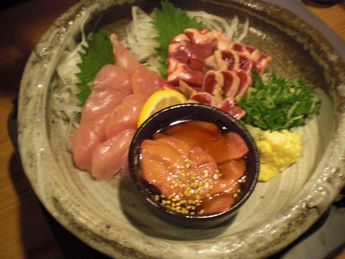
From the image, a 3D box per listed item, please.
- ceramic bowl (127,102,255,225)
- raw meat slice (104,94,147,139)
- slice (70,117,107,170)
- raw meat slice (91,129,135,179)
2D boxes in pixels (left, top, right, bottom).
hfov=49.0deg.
[{"bbox_3d":[0.017,0.032,0.307,0.100,0.043,0.100,0,56,0],"label":"ceramic bowl"},{"bbox_3d":[-0.042,-0.012,0.343,0.024,0.014,0.047,27,60,17],"label":"raw meat slice"},{"bbox_3d":[-0.073,0.012,0.334,0.023,0.014,0.050,11,57,7],"label":"slice"},{"bbox_3d":[-0.052,0.020,0.330,0.022,0.014,0.050,26,60,16],"label":"raw meat slice"}]

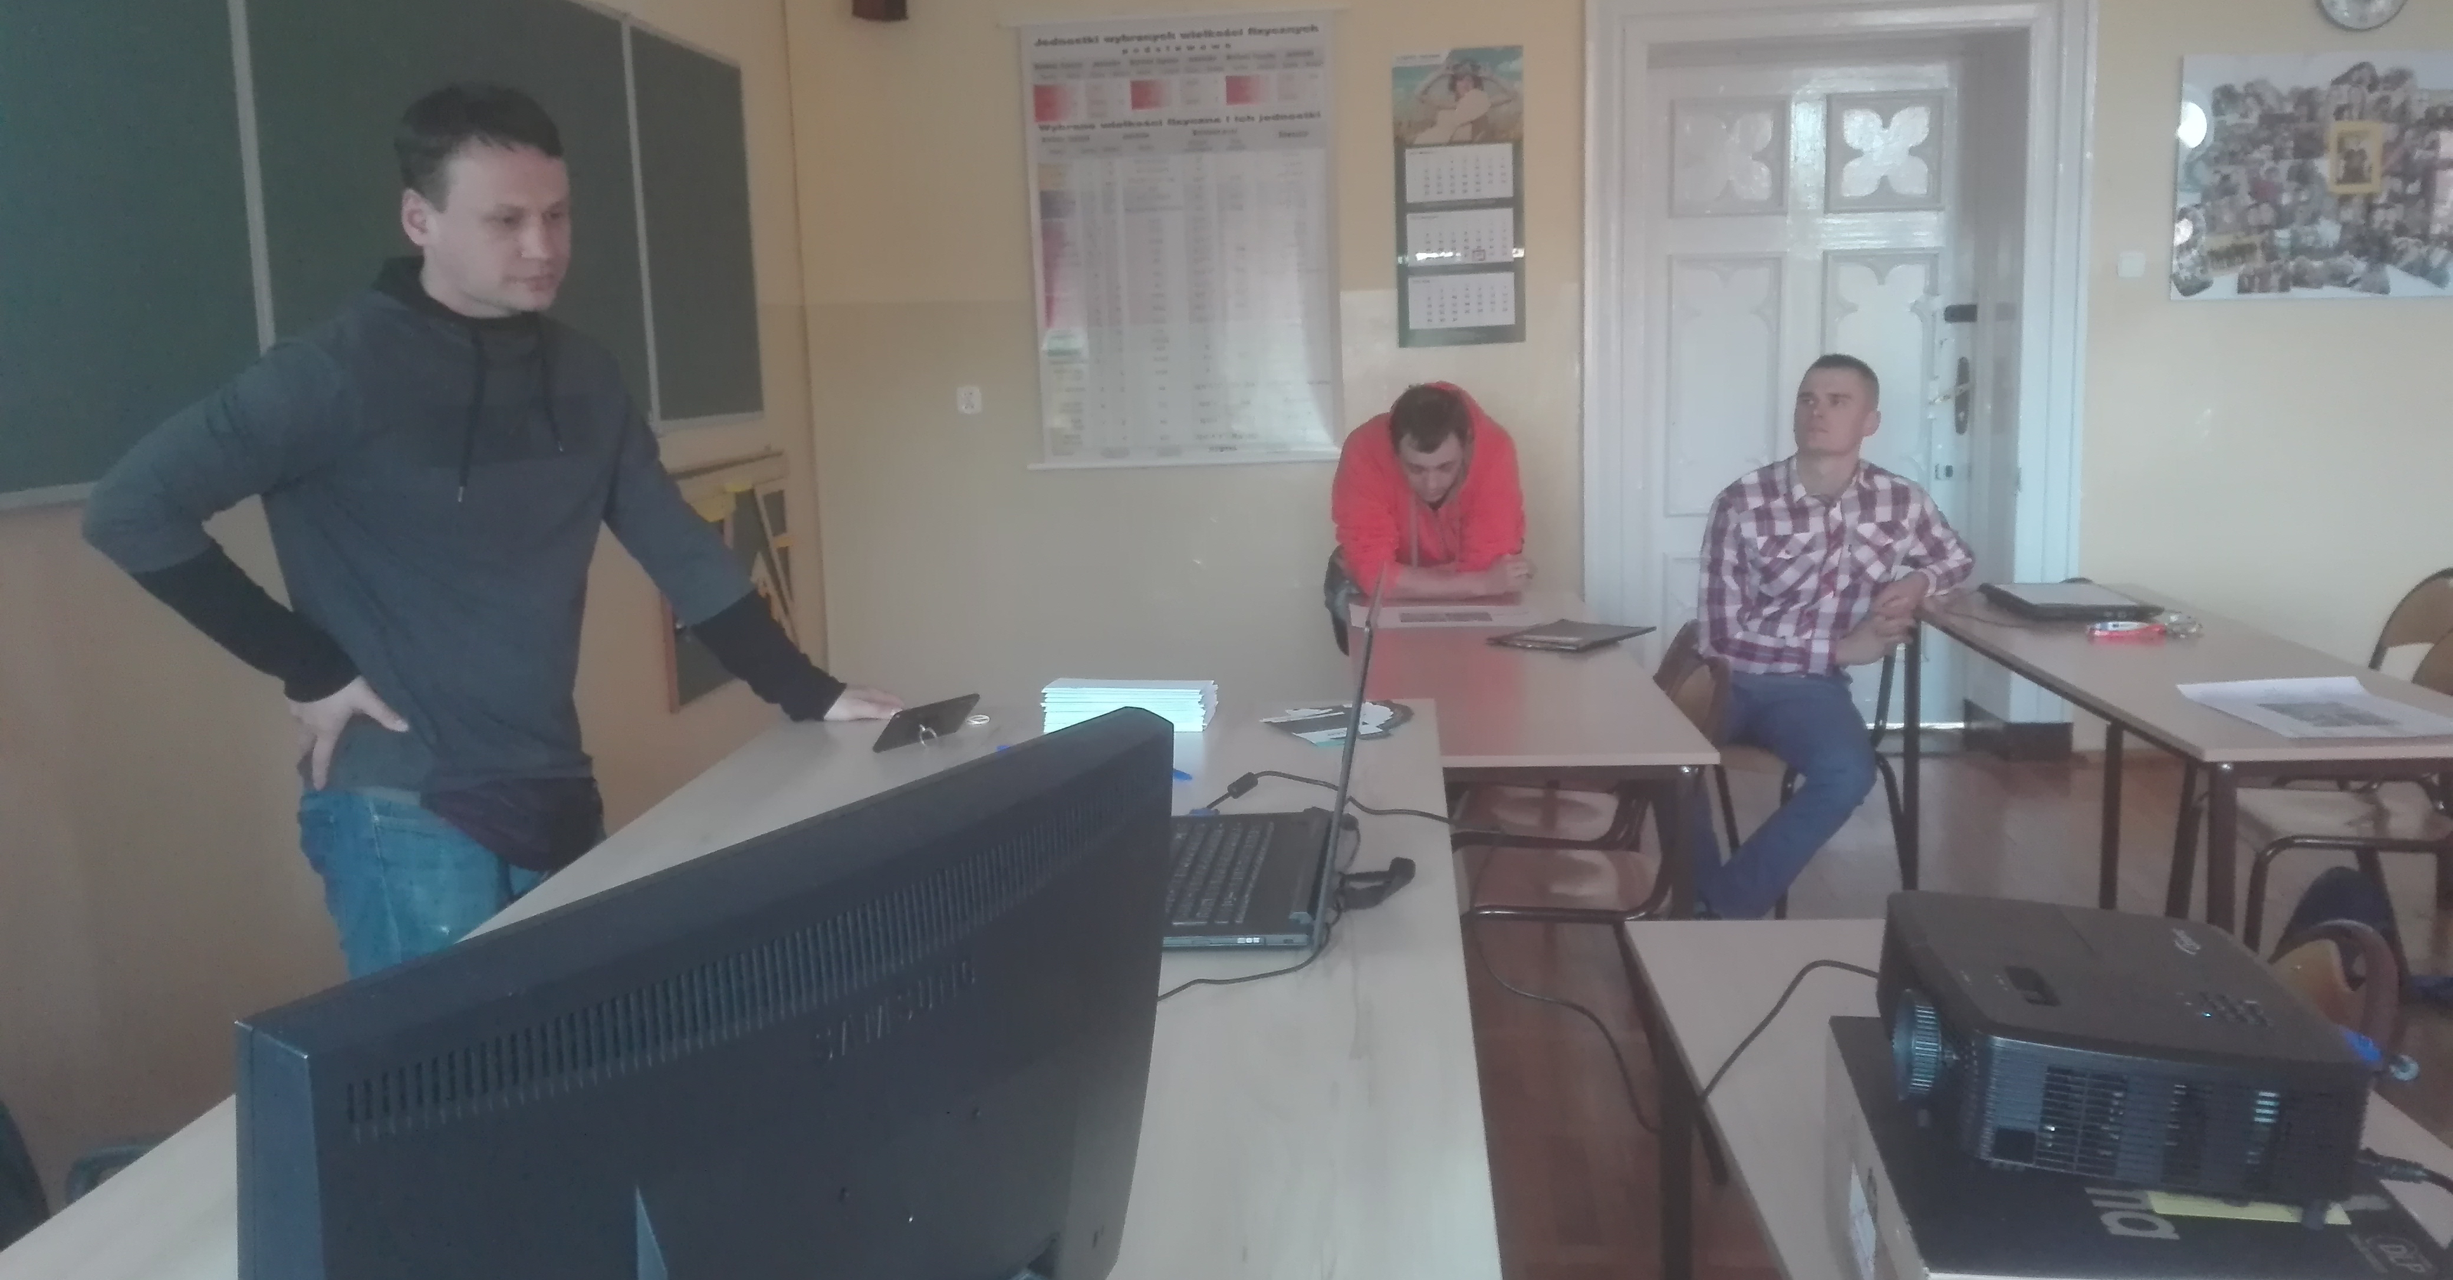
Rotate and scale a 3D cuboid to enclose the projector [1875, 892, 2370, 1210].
[{"bbox_3d":[0.542,0.242,1.098,0.212,0.092,0.265,3,10,9],"label":"projector"}]

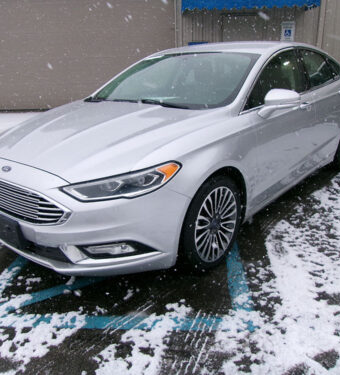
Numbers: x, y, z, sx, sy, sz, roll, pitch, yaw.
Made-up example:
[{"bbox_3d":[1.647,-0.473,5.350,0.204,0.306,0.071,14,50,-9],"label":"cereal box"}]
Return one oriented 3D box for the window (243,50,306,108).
[{"bbox_3d":[0.822,-0.877,3.067,0.090,0.410,1.180,-12,8,43],"label":"window"}]

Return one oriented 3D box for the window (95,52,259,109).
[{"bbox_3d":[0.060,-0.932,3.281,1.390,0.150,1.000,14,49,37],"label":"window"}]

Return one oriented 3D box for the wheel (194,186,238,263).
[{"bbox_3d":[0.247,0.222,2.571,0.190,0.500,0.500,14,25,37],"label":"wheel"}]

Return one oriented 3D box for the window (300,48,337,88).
[{"bbox_3d":[1.413,-1.145,3.734,0.090,0.370,0.800,-12,8,43],"label":"window"}]

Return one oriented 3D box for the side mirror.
[{"bbox_3d":[0.763,-0.590,2.710,0.220,0.180,0.250,14,25,37],"label":"side mirror"}]

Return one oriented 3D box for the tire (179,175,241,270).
[{"bbox_3d":[0.239,0.220,2.577,0.235,0.670,0.670,14,25,37],"label":"tire"}]

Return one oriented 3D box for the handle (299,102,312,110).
[{"bbox_3d":[1.105,-0.667,3.195,0.055,0.055,0.240,14,25,37],"label":"handle"}]

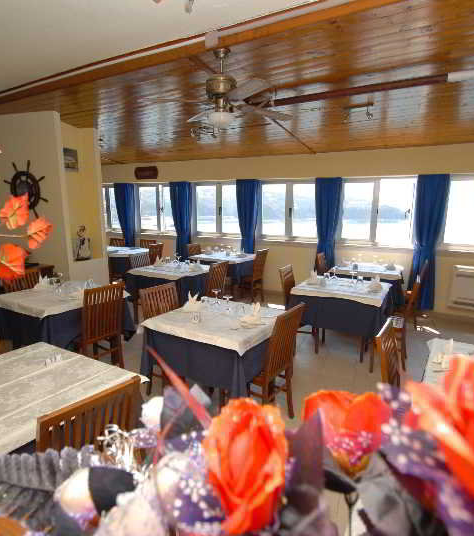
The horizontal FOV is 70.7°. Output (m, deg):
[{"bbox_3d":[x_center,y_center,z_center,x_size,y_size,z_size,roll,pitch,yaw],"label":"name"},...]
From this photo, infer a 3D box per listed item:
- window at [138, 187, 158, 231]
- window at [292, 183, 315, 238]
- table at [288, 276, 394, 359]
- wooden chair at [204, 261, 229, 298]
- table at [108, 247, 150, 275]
[{"bbox_3d":[-2.287,-1.521,8.617,0.680,1.120,0.080,6,11,29],"label":"window"},{"bbox_3d":[1.348,-1.141,6.613,0.600,1.072,0.080,6,11,29],"label":"window"},{"bbox_3d":[1.358,0.594,4.283,1.060,0.760,0.880,7,12,29],"label":"table"},{"bbox_3d":[-0.397,0.393,4.699,0.500,0.970,0.430,8,13,33],"label":"wooden chair"},{"bbox_3d":[-2.465,-0.019,7.288,1.248,0.760,0.976,6,11,29],"label":"table"}]

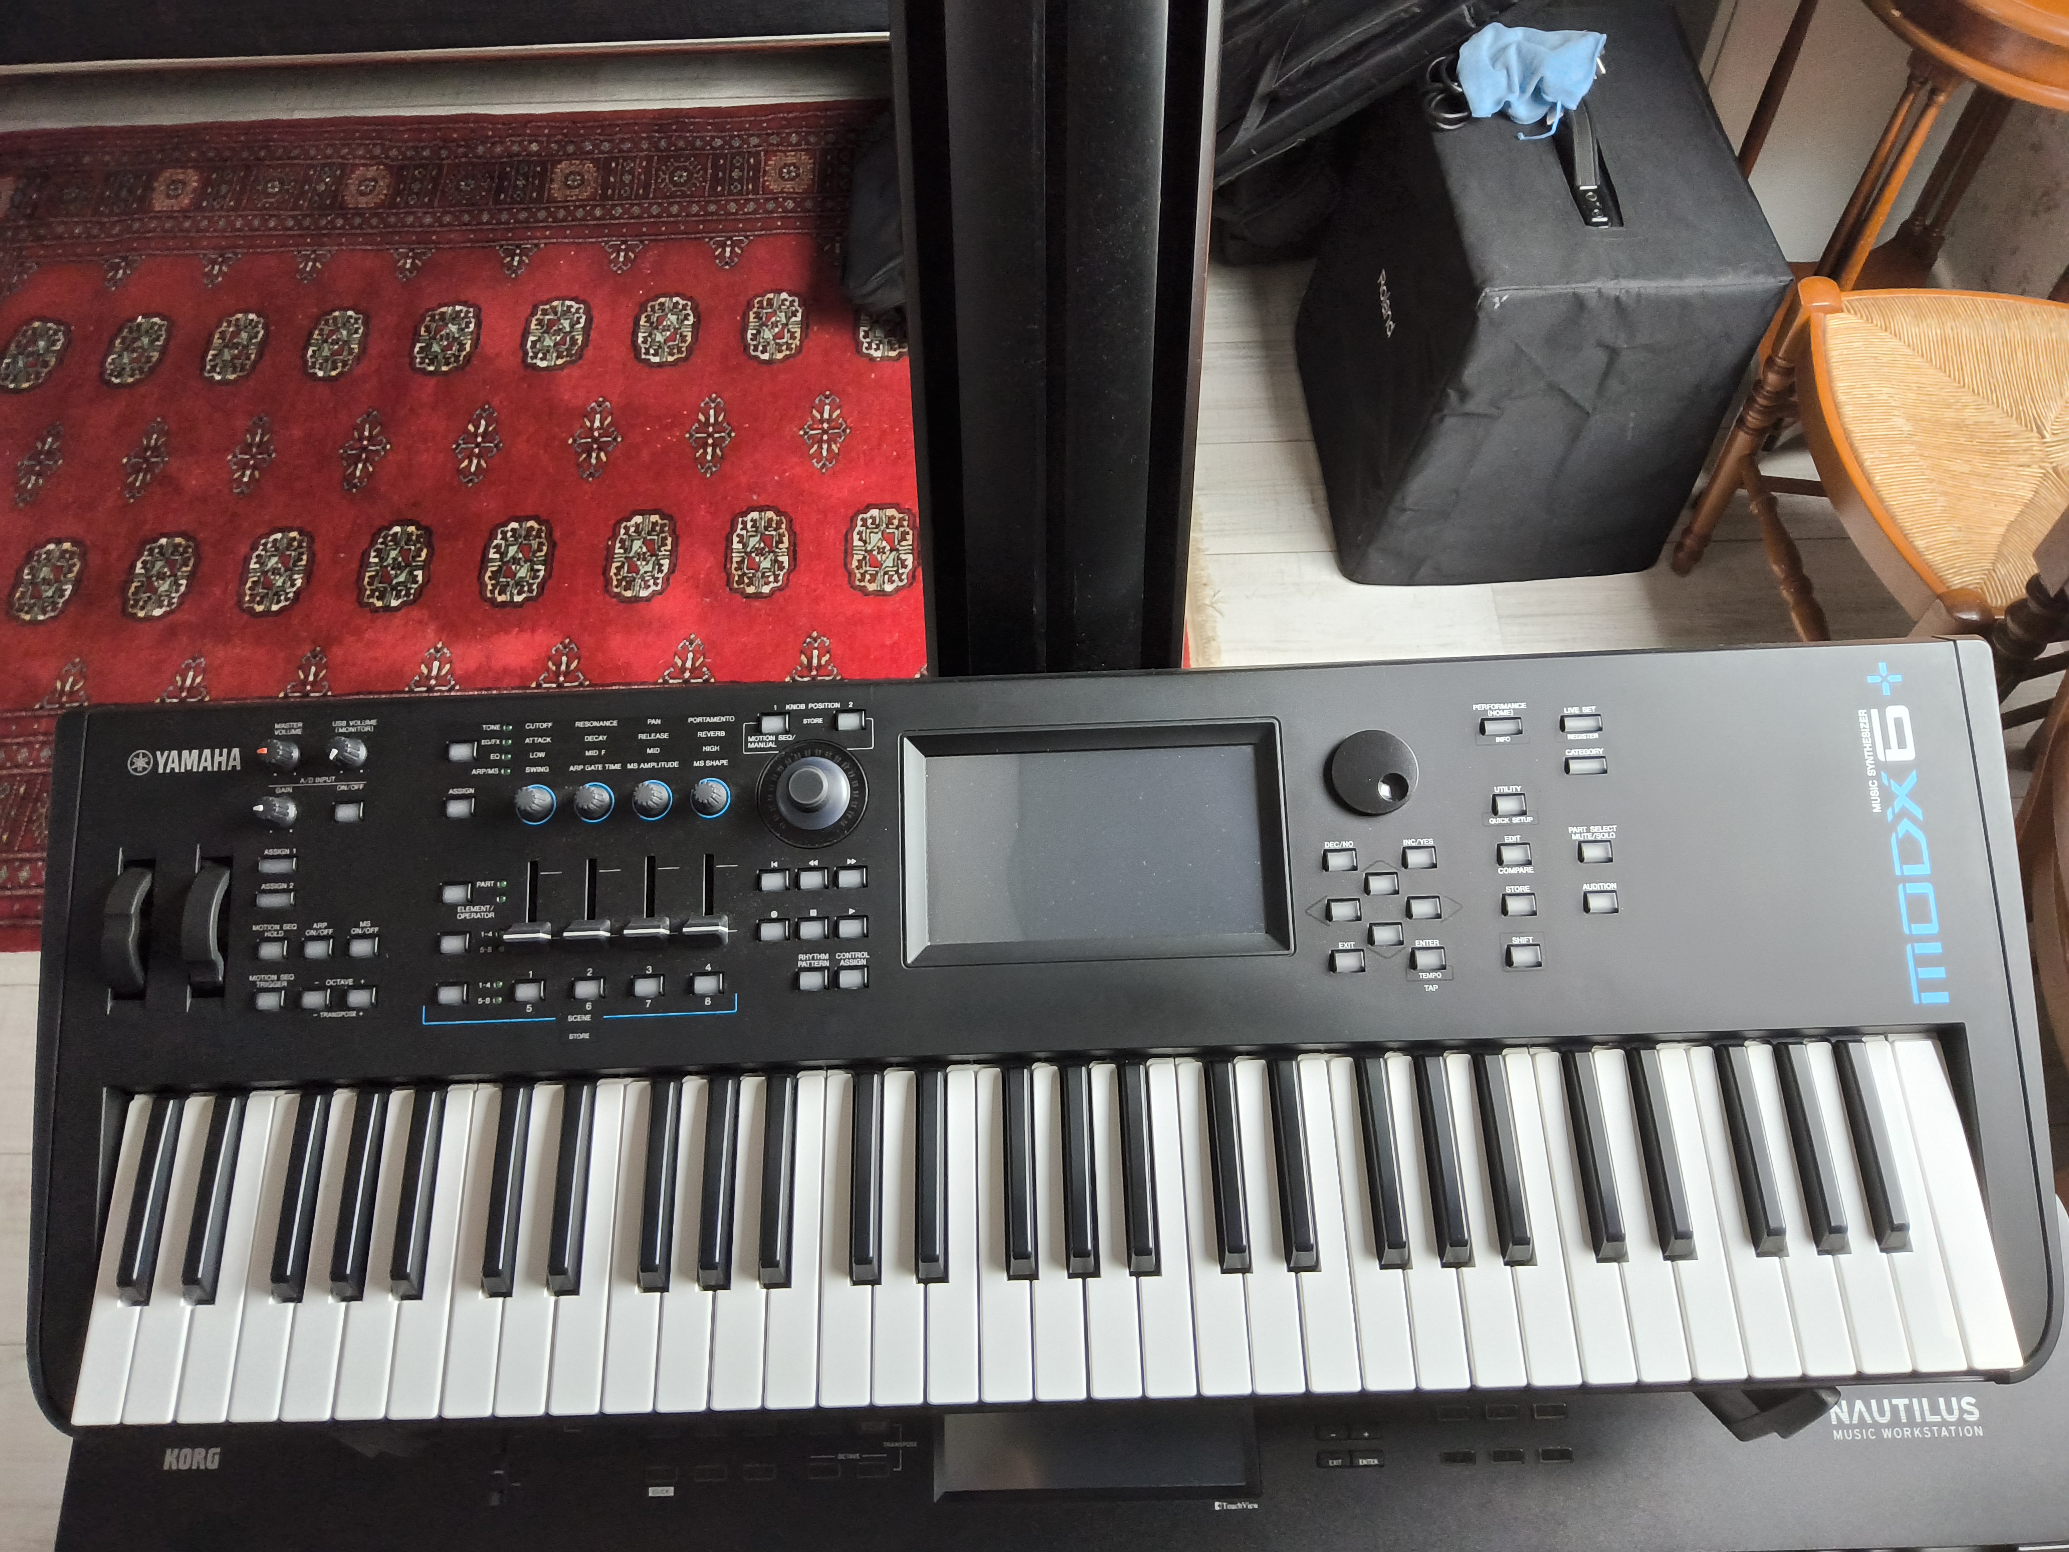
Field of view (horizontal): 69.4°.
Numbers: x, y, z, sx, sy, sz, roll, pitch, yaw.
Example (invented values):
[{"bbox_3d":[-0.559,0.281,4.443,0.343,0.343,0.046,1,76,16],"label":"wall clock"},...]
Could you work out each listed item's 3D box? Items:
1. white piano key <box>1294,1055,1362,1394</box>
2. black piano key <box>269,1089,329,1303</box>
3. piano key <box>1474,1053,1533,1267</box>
[{"bbox_3d":[0.128,0.201,0.677,0.022,0.018,0.142,-2,68,1],"label":"white piano key"},{"bbox_3d":[-0.336,0.191,0.681,0.013,0.011,0.094,-2,69,1],"label":"black piano key"},{"bbox_3d":[0.212,0.170,0.671,0.013,0.012,0.093,-2,68,1],"label":"piano key"}]

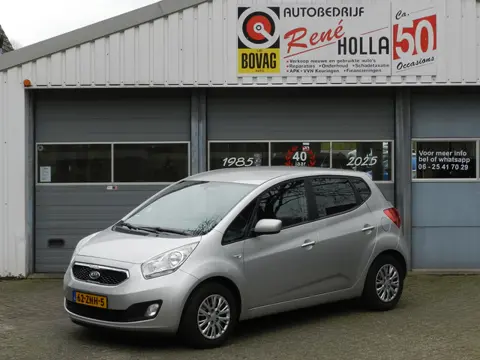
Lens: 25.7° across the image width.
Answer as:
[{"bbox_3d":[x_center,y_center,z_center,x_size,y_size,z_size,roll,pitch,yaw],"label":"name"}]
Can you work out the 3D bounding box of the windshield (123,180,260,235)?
[{"bbox_3d":[-0.522,0.268,10.383,1.250,0.140,0.920,4,37,45],"label":"windshield"}]

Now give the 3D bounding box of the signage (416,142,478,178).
[{"bbox_3d":[2.827,-0.282,14.496,0.855,0.525,0.030,0,3,-2],"label":"signage"}]

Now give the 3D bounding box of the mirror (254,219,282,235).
[{"bbox_3d":[0.268,0.436,9.876,0.160,0.145,0.220,-4,6,-45],"label":"mirror"}]

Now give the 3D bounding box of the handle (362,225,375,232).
[{"bbox_3d":[1.343,0.514,11.058,0.205,0.050,0.050,-4,6,-45],"label":"handle"}]

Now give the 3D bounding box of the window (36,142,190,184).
[{"bbox_3d":[-1.722,-0.225,14.341,2.100,0.585,0.060,0,3,-2],"label":"window"}]

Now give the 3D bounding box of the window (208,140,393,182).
[{"bbox_3d":[0.833,-0.251,14.428,2.540,0.585,0.060,0,3,-2],"label":"window"}]

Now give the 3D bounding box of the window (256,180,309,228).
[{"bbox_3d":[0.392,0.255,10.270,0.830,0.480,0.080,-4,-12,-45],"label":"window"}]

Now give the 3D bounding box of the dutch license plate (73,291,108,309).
[{"bbox_3d":[-1.355,1.085,9.610,0.020,0.110,0.520,-4,6,-45],"label":"dutch license plate"}]

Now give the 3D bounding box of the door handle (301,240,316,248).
[{"bbox_3d":[0.674,0.631,10.396,0.205,0.050,0.050,-4,6,-45],"label":"door handle"}]

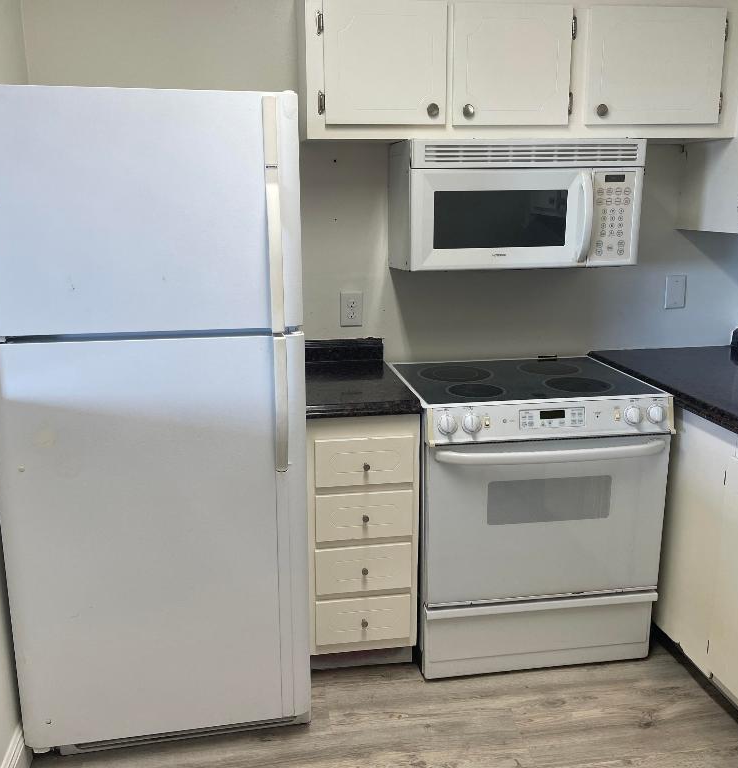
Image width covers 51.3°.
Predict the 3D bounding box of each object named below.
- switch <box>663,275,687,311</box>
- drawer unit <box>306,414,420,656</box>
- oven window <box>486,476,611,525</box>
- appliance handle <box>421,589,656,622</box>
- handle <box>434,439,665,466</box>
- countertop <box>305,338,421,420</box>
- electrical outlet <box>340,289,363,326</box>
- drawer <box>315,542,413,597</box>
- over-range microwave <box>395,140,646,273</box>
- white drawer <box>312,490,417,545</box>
[{"bbox_3d":[1.189,-0.356,2.972,0.076,0.121,0.009,-2,14,-8],"label":"switch"},{"bbox_3d":[-0.064,0.404,2.648,0.351,0.777,0.633,-2,14,-8],"label":"drawer unit"},{"bbox_3d":[0.559,0.361,2.380,0.396,0.145,0.015,-2,14,-8],"label":"oven window"},{"bbox_3d":[0.552,0.695,2.441,0.756,0.035,0.033,-2,14,-8],"label":"appliance handle"},{"bbox_3d":[0.547,0.204,2.308,0.720,0.041,0.053,-2,14,-8],"label":"handle"},{"bbox_3d":[-0.067,-0.032,2.547,0.353,0.119,0.626,-2,14,-8],"label":"countertop"},{"bbox_3d":[-0.062,-0.272,2.810,0.076,0.121,0.009,-2,14,-8],"label":"electrical outlet"},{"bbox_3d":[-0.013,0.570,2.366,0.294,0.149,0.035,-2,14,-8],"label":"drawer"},{"bbox_3d":[0.480,-0.601,2.606,0.759,0.408,0.401,-2,14,-8],"label":"over-range microwave"},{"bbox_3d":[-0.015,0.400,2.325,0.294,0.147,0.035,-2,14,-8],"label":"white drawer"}]

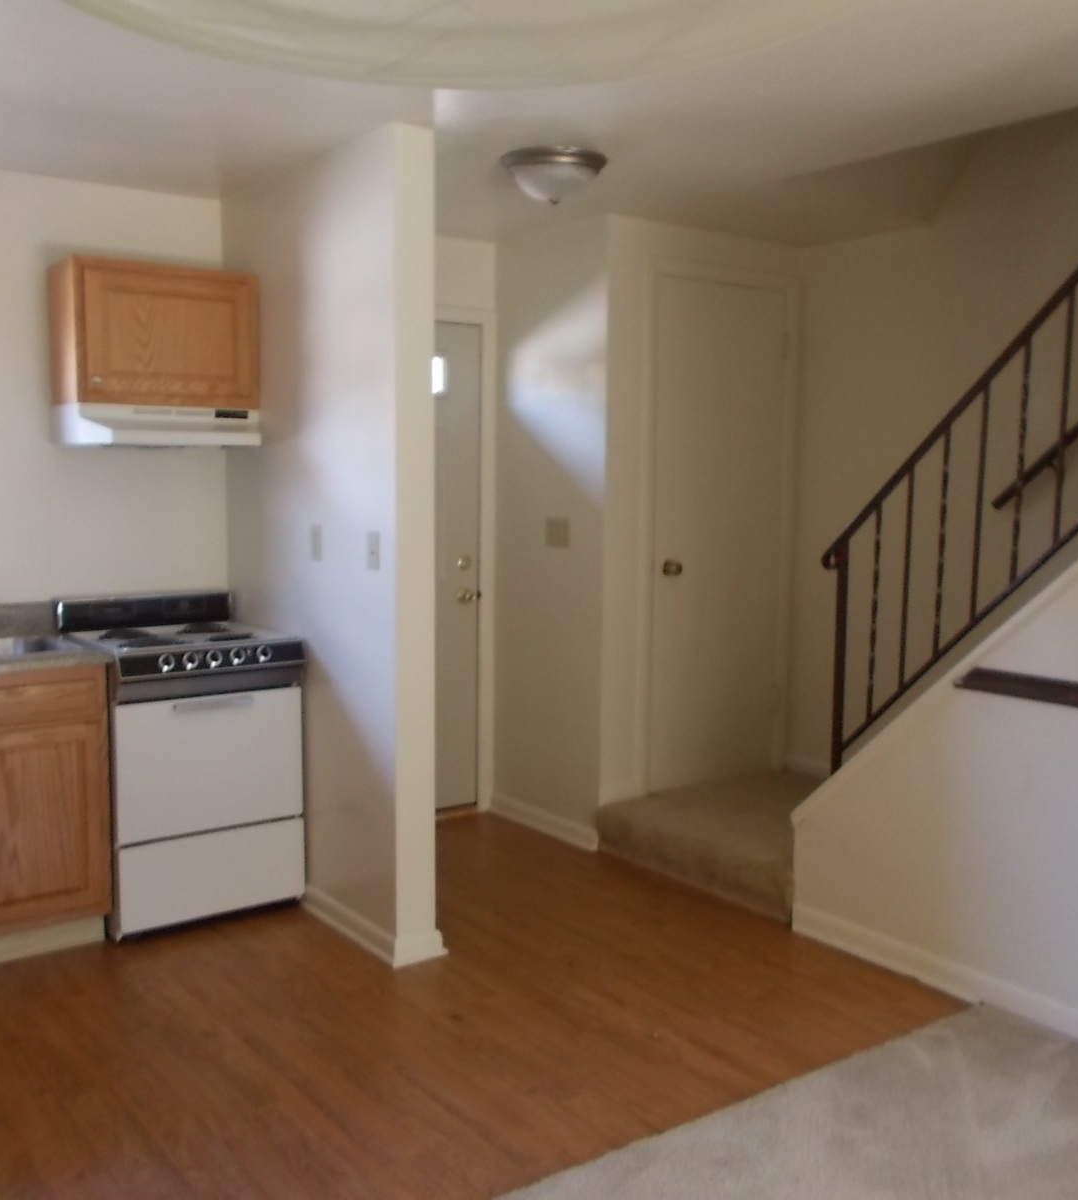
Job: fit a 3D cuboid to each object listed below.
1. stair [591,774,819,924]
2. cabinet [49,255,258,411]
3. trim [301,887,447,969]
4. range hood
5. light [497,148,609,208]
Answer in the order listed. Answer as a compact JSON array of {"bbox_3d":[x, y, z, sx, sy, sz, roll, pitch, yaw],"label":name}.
[{"bbox_3d":[0.962,0.902,4.592,1.110,0.187,0.980,-4,7,-37],"label":"stair"},{"bbox_3d":[-1.292,-0.877,4.061,0.608,0.458,0.320,-4,7,-37],"label":"cabinet"},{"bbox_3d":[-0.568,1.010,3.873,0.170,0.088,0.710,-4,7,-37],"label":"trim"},{"bbox_3d":[-1.257,-0.578,4.039,0.608,0.136,0.445,-4,7,-37],"label":"range hood"},{"bbox_3d":[0.051,-1.285,3.675,0.330,0.126,0.330,0,5,0],"label":"light"}]

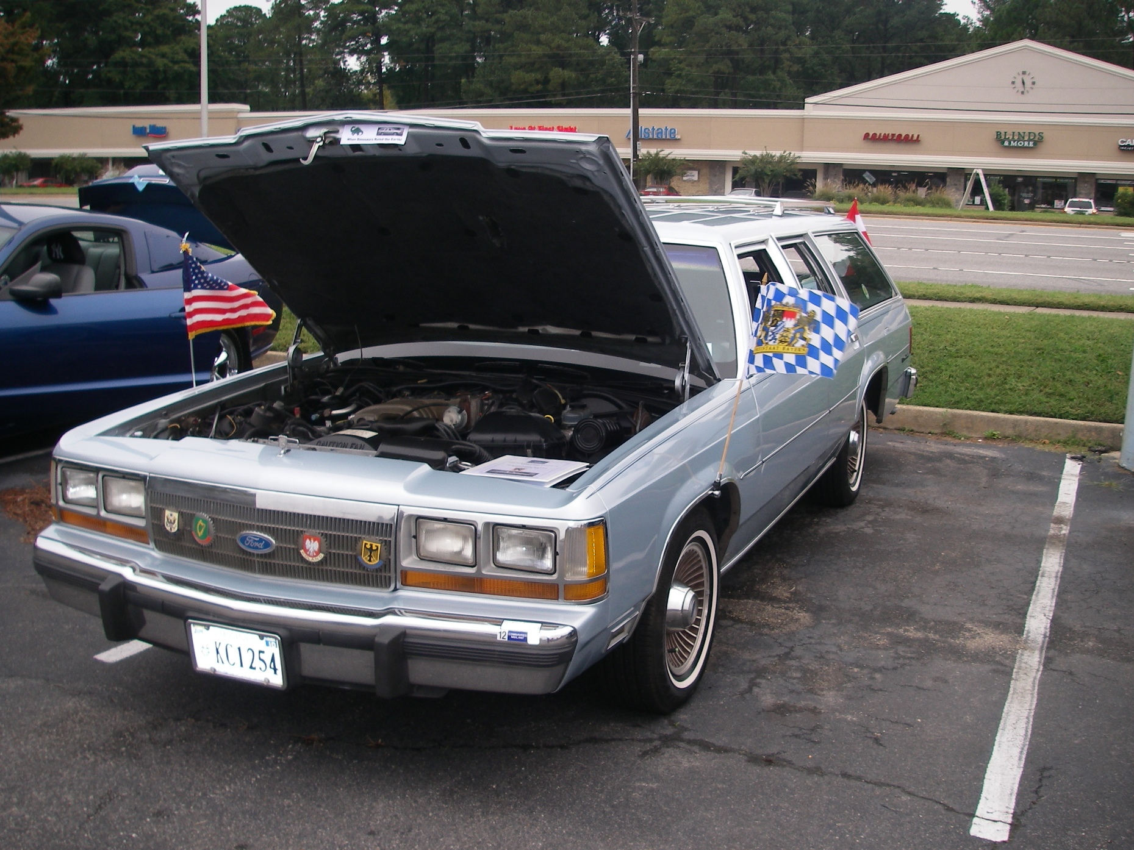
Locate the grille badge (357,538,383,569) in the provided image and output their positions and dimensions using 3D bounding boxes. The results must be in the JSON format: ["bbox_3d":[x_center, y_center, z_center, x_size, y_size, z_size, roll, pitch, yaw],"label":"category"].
[{"bbox_3d":[-0.496,0.323,3.134,0.070,0.077,0.014,3,11,12],"label":"grille badge"}]

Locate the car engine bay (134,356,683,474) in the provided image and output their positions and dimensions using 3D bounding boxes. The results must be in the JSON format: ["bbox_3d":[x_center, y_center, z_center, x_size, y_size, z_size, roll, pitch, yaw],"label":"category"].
[{"bbox_3d":[-0.434,0.086,4.080,1.500,0.420,1.300,5,11,22],"label":"car engine bay"}]

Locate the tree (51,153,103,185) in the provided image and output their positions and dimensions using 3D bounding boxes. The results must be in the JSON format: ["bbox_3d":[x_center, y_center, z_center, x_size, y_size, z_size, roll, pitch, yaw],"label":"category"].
[{"bbox_3d":[-24.445,-12.377,62.000,2.515,2.383,2.389,1,11,0],"label":"tree"}]

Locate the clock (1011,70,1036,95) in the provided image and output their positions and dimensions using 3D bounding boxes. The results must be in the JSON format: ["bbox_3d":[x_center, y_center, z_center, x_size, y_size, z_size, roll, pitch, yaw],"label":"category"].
[{"bbox_3d":[27.123,-20.355,74.000,1.500,1.500,0.100,4,11,18],"label":"clock"}]

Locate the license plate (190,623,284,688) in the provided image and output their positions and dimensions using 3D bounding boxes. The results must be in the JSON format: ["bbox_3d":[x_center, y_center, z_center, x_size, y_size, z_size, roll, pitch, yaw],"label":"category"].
[{"bbox_3d":[-0.861,0.599,3.243,0.305,0.154,0.020,5,11,22],"label":"license plate"}]

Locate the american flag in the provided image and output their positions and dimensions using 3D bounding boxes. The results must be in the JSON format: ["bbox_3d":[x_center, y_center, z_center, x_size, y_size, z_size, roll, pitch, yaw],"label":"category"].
[{"bbox_3d":[-1.211,-0.470,4.450,0.350,0.330,0.100,-4,12,-25],"label":"american flag"}]

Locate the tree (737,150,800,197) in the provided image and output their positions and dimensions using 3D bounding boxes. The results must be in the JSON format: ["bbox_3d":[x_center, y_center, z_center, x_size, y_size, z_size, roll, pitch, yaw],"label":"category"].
[{"bbox_3d":[8.506,-10.392,53.000,2.716,2.716,2.580,1,11,0],"label":"tree"}]

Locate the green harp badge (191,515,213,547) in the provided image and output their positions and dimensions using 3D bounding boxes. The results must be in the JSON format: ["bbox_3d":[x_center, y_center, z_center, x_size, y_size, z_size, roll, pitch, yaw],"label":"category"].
[{"bbox_3d":[-0.967,0.279,3.299,0.075,0.082,0.014,8,13,33],"label":"green harp badge"}]

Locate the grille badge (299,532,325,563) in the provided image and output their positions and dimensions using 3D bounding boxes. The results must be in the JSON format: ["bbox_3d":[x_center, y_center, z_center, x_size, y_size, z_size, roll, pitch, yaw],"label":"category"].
[{"bbox_3d":[-0.649,0.312,3.166,0.068,0.078,0.014,3,11,12],"label":"grille badge"}]

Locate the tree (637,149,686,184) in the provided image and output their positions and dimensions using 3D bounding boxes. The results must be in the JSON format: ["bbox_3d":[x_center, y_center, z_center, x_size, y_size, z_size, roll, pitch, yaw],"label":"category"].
[{"bbox_3d":[4.093,-10.626,54.000,2.191,2.690,2.081,1,11,0],"label":"tree"}]

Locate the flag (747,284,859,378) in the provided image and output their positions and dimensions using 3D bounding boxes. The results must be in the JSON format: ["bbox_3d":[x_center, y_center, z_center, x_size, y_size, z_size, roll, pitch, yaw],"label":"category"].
[{"bbox_3d":[0.751,-0.300,3.960,0.400,0.310,0.100,-5,12,-27],"label":"flag"}]

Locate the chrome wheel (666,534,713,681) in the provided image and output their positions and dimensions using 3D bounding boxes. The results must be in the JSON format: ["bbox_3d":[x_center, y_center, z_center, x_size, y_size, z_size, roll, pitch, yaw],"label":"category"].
[{"bbox_3d":[0.349,0.575,3.897,0.170,0.480,0.480,5,11,22],"label":"chrome wheel"}]

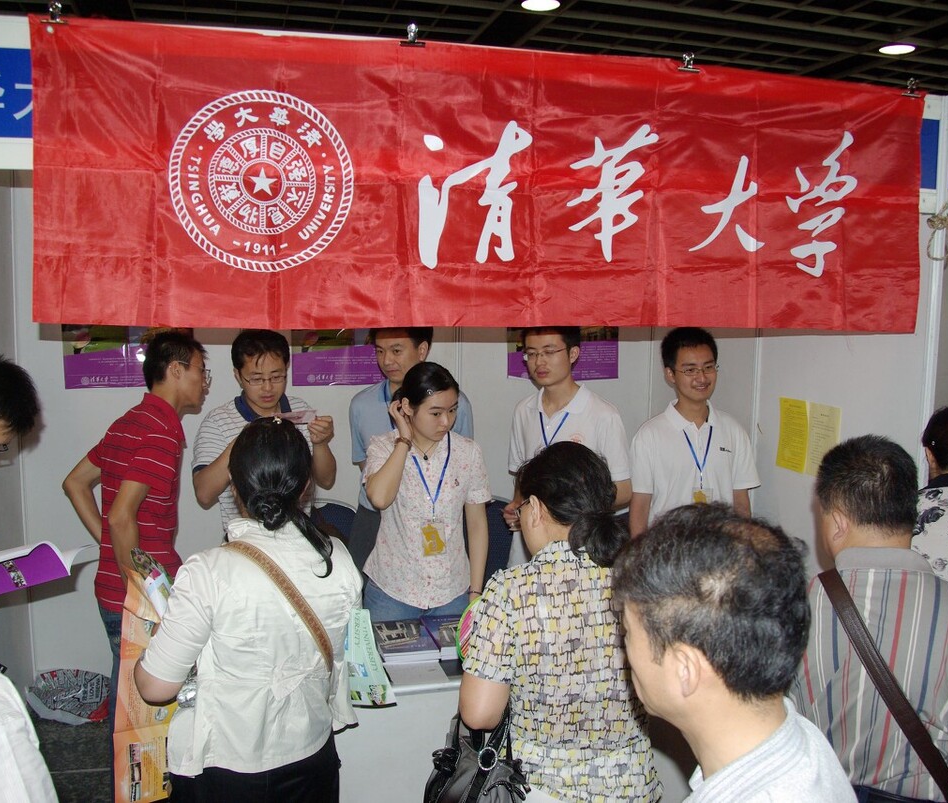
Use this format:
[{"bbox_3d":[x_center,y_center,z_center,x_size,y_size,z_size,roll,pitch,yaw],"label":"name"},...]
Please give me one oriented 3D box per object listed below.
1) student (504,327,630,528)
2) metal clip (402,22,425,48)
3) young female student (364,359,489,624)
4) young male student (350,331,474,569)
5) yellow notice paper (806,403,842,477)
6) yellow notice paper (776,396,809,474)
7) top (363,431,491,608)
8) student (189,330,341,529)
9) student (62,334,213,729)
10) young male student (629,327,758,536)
[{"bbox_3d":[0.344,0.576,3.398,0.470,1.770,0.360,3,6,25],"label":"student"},{"bbox_3d":[-0.151,-0.905,2.229,0.062,0.058,0.035,-1,5,-15],"label":"metal clip"},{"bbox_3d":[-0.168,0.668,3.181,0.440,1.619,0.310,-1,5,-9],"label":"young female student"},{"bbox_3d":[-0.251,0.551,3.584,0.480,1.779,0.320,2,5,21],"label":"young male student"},{"bbox_3d":[1.258,0.148,3.253,0.006,0.268,0.180,-1,5,-15],"label":"yellow notice paper"},{"bbox_3d":[1.210,0.129,3.436,0.006,0.268,0.180,-1,5,-15],"label":"yellow notice paper"},{"bbox_3d":[-0.167,0.410,3.158,0.430,0.610,0.280,-1,5,-9],"label":"top"},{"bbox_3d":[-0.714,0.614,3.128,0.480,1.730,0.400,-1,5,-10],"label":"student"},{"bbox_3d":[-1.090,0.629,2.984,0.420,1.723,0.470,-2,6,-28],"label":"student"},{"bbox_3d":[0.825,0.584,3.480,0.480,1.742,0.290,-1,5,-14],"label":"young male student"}]

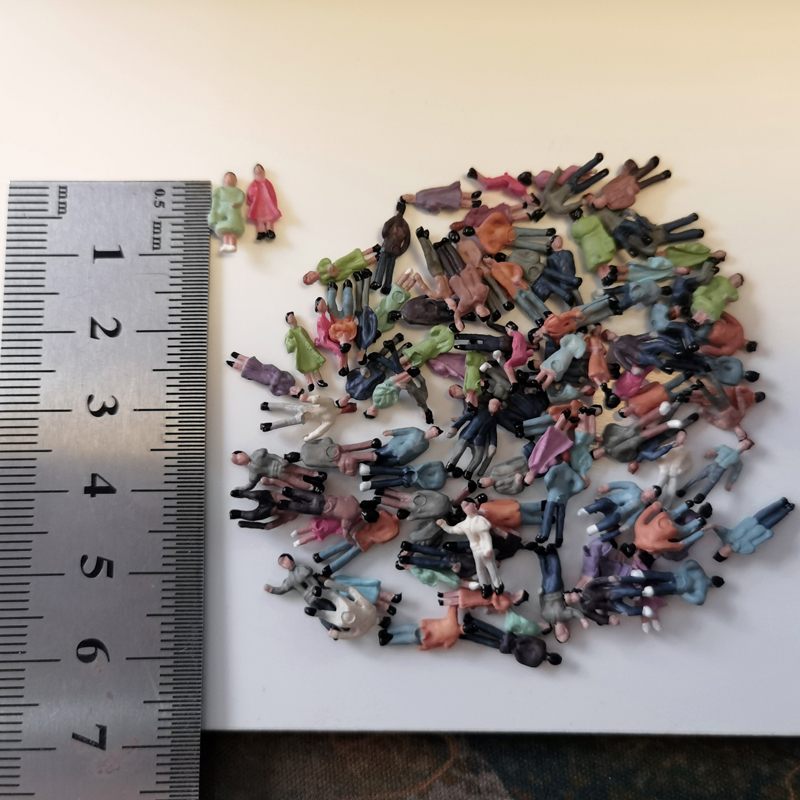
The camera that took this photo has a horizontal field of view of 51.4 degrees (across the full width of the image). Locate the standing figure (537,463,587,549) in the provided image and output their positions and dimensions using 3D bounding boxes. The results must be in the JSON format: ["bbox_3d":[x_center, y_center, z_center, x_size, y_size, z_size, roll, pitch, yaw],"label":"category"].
[{"bbox_3d":[0.020,0.012,0.102,0.005,0.003,0.012,13,81,1],"label":"standing figure"}]

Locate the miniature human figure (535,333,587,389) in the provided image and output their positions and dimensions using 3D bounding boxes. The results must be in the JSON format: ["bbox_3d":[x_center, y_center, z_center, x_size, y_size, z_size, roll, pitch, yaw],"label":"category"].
[{"bbox_3d":[0.020,-0.005,0.103,0.003,0.003,0.010,38,82,4],"label":"miniature human figure"}]

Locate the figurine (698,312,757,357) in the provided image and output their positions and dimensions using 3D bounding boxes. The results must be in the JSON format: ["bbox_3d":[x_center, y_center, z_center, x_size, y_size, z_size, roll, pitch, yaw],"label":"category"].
[{"bbox_3d":[0.040,-0.008,0.106,0.011,0.003,0.006,17,81,1],"label":"figurine"}]

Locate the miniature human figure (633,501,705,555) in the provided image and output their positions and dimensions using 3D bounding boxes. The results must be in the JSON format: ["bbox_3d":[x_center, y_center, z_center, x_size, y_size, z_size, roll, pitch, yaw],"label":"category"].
[{"bbox_3d":[0.031,0.016,0.100,0.011,0.004,0.006,-25,83,-5],"label":"miniature human figure"}]

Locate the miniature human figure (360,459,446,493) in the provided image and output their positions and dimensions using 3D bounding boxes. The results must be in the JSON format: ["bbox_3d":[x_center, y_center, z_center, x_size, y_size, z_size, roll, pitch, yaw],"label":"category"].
[{"bbox_3d":[0.001,0.009,0.102,0.012,0.003,0.003,-2,81,-1],"label":"miniature human figure"}]

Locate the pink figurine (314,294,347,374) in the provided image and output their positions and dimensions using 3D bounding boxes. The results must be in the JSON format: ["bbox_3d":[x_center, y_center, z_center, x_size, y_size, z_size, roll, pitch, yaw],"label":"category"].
[{"bbox_3d":[-0.009,-0.008,0.105,0.004,0.003,0.010,-6,80,30],"label":"pink figurine"}]

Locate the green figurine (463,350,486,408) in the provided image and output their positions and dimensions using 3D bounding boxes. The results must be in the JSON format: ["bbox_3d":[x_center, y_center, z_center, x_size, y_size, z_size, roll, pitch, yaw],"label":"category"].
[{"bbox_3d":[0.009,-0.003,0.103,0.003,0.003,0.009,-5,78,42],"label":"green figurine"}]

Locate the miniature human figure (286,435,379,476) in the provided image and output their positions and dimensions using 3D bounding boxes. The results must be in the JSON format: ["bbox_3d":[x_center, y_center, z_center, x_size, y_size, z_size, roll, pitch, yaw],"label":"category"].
[{"bbox_3d":[-0.008,0.007,0.102,0.011,0.003,0.005,-4,82,-2],"label":"miniature human figure"}]

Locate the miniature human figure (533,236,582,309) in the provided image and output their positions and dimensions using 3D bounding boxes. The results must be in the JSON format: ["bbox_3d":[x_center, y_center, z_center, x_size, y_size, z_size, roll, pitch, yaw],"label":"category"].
[{"bbox_3d":[0.021,-0.016,0.106,0.005,0.004,0.010,-14,82,-4],"label":"miniature human figure"}]

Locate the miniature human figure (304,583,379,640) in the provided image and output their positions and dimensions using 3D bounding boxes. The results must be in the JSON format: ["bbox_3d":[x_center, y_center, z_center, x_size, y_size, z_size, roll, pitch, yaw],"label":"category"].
[{"bbox_3d":[-0.006,0.025,0.098,0.010,0.003,0.006,14,81,1],"label":"miniature human figure"}]

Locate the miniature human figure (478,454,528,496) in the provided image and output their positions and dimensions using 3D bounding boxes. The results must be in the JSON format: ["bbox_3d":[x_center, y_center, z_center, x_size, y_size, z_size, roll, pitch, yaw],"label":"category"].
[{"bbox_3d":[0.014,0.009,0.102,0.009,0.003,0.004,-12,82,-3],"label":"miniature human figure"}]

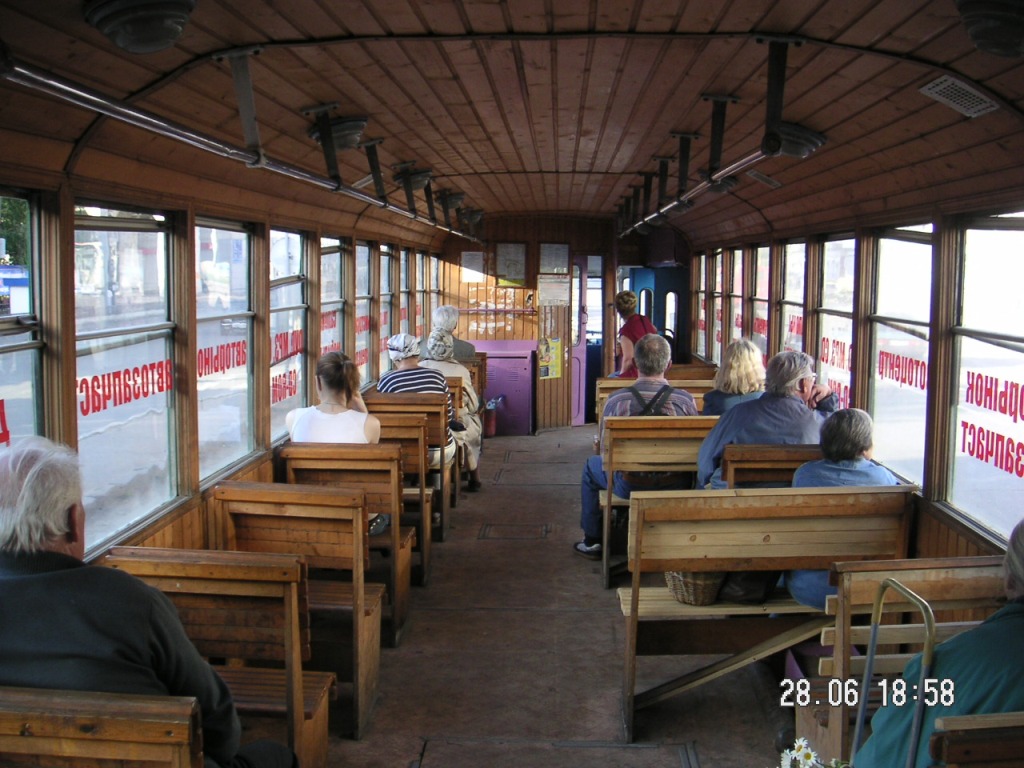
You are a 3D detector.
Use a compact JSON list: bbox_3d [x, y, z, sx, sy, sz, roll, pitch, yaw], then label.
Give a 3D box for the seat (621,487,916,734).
[{"bbox_3d":[0.860,0.773,3.986,0.948,0.865,0.440,1,6,2],"label":"seat"}]

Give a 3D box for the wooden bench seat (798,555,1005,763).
[{"bbox_3d":[1.001,0.838,2.929,0.525,0.860,0.500,1,6,2],"label":"wooden bench seat"}]

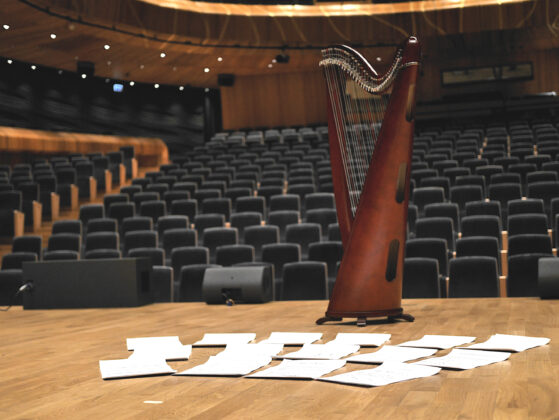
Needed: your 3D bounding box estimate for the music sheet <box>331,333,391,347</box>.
[{"bbox_3d":[0.401,0.658,4.079,0.279,0.020,0.369,-3,-3,15],"label":"music sheet"}]

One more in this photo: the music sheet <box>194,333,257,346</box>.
[{"bbox_3d":[-0.284,0.691,4.285,0.279,0.020,0.369,-2,-3,4],"label":"music sheet"}]

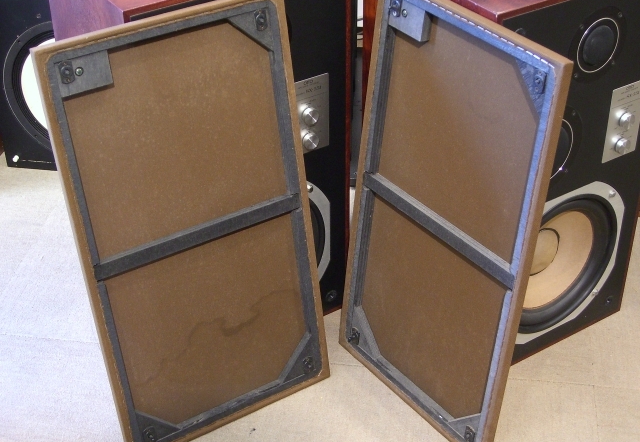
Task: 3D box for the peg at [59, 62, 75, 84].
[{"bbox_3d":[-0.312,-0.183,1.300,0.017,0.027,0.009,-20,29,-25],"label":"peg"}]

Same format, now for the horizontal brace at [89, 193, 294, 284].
[{"bbox_3d":[-0.170,0.019,1.488,0.320,0.022,0.018,-20,29,-25],"label":"horizontal brace"}]

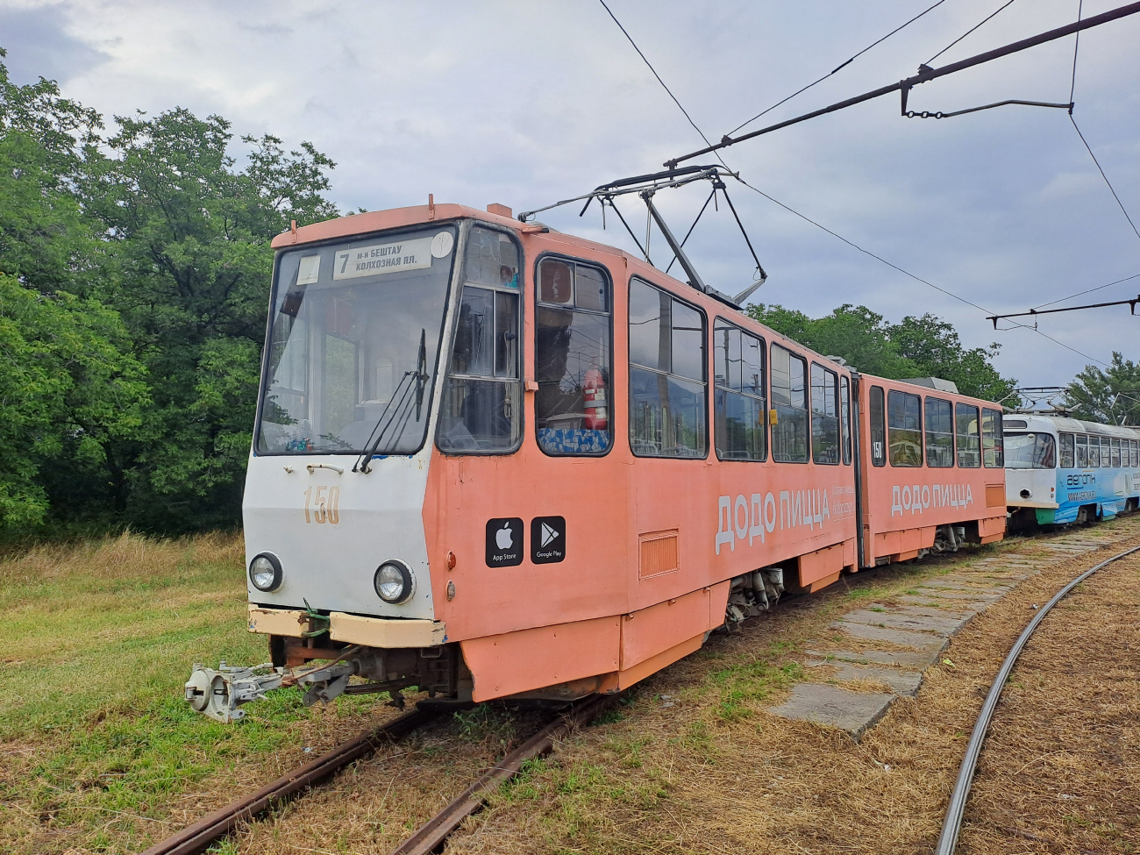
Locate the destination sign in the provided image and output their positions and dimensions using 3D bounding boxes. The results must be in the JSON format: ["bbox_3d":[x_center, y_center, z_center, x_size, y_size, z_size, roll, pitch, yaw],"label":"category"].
[{"bbox_3d":[-1.053,-0.939,4.604,0.730,0.180,0.030,-2,-12,30],"label":"destination sign"}]

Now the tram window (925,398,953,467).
[{"bbox_3d":[6.367,0.100,14.150,0.070,1.180,1.410,-3,-5,42],"label":"tram window"}]

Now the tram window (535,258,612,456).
[{"bbox_3d":[0.038,-0.423,4.900,0.640,1.170,0.070,3,-5,-43],"label":"tram window"}]

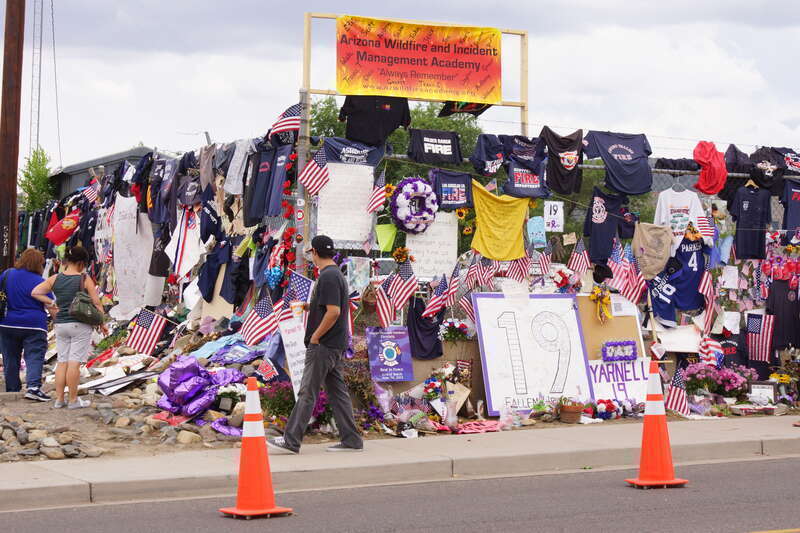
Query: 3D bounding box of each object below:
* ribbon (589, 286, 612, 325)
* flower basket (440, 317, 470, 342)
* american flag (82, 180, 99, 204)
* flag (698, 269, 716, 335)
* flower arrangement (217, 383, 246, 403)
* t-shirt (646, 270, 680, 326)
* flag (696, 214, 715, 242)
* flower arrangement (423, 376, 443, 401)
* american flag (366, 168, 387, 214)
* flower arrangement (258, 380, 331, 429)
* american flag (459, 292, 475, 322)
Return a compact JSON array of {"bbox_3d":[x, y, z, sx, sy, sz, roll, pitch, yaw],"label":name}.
[{"bbox_3d":[1.981,0.375,18.000,0.240,0.400,0.100,1,0,-24],"label":"ribbon"},{"bbox_3d":[0.501,0.588,16.746,0.290,0.221,0.270,0,-1,-33],"label":"flower basket"},{"bbox_3d":[-3.704,-0.885,21.800,0.190,0.280,0.100,1,1,-30],"label":"american flag"},{"bbox_3d":[3.123,0.355,18.500,0.180,0.660,0.100,0,0,-32],"label":"flag"},{"bbox_3d":[-1.494,1.120,16.200,0.290,0.200,0.260,1,0,-24],"label":"flower arrangement"},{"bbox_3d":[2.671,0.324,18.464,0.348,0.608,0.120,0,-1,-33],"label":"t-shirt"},{"bbox_3d":[3.119,-0.388,18.600,0.220,0.270,0.070,0,0,-32],"label":"flag"},{"bbox_3d":[0.296,1.112,16.600,0.200,0.240,0.180,1,0,-30],"label":"flower arrangement"},{"bbox_3d":[-0.213,-0.679,16.500,0.180,0.410,0.100,1,1,-23],"label":"american flag"},{"bbox_3d":[-0.929,1.227,16.200,0.650,0.430,0.420,1,0,-24],"label":"flower arrangement"},{"bbox_3d":[0.620,0.382,16.974,0.164,0.280,0.100,0,-1,-28],"label":"american flag"}]

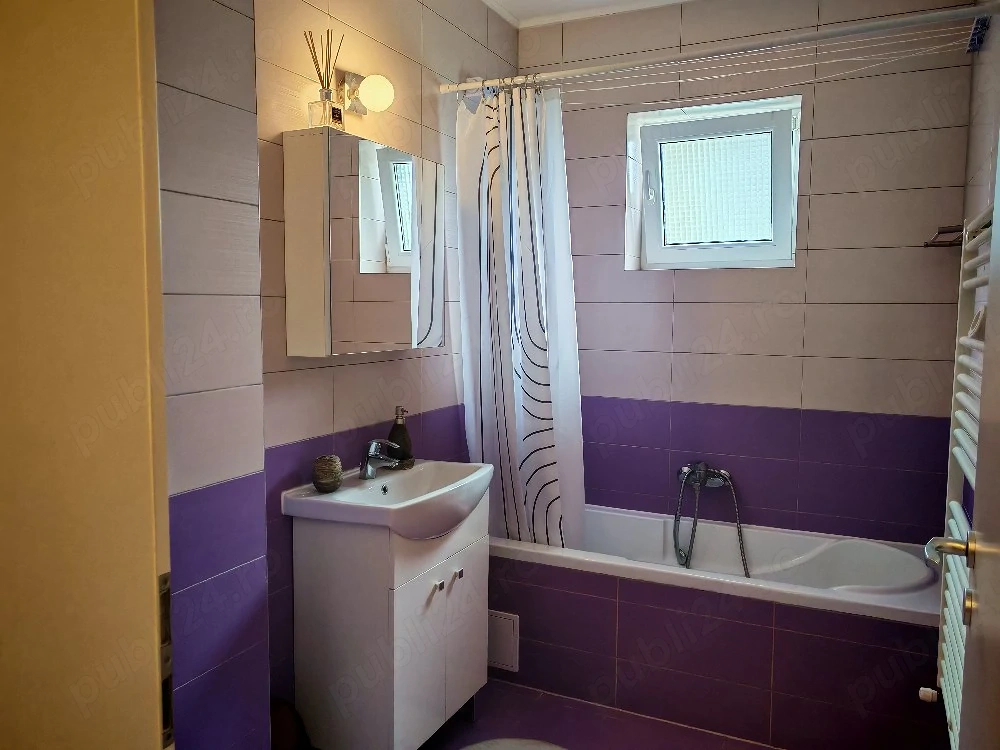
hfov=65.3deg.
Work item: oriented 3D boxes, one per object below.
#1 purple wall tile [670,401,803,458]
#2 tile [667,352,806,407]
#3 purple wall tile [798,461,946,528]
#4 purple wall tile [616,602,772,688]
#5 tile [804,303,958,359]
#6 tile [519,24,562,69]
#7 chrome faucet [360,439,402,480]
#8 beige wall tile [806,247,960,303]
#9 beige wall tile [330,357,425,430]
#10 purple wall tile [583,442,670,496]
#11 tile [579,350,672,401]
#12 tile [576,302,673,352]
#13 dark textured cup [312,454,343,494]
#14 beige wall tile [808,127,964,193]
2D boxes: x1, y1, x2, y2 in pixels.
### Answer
[{"bbox_3d":[0.927,0.218,3.090,0.498,0.201,0.012,3,6,26],"label":"purple wall tile"},{"bbox_3d":[0.928,0.019,3.073,0.498,0.201,0.012,3,6,26],"label":"tile"},{"bbox_3d":[1.377,0.443,2.902,0.496,0.202,0.010,3,6,26],"label":"purple wall tile"},{"bbox_3d":[0.623,0.869,2.522,0.500,0.201,0.010,3,6,26],"label":"purple wall tile"},{"bbox_3d":[1.376,-0.159,2.839,0.495,0.201,0.010,3,6,26],"label":"tile"},{"bbox_3d":[0.176,-1.401,3.332,0.198,0.163,0.010,3,6,26],"label":"tile"},{"bbox_3d":[-0.367,0.258,2.380,0.146,0.118,0.049,3,6,26],"label":"chrome faucet"},{"bbox_3d":[1.375,-0.359,2.820,0.494,0.201,0.012,3,6,26],"label":"beige wall tile"},{"bbox_3d":[-0.389,0.057,2.544,0.010,0.201,0.500,3,5,26],"label":"beige wall tile"},{"bbox_3d":[0.479,0.397,3.327,0.498,0.201,0.012,3,6,26],"label":"purple wall tile"},{"bbox_3d":[0.482,-0.002,3.303,0.500,0.200,0.012,3,5,26],"label":"tile"},{"bbox_3d":[0.482,-0.203,3.284,0.501,0.202,0.010,3,6,26],"label":"tile"},{"bbox_3d":[-0.490,0.280,2.205,0.086,0.102,0.086,0,5,0],"label":"dark textured cup"},{"bbox_3d":[1.385,-0.763,2.801,0.497,0.200,0.012,3,5,26],"label":"beige wall tile"}]

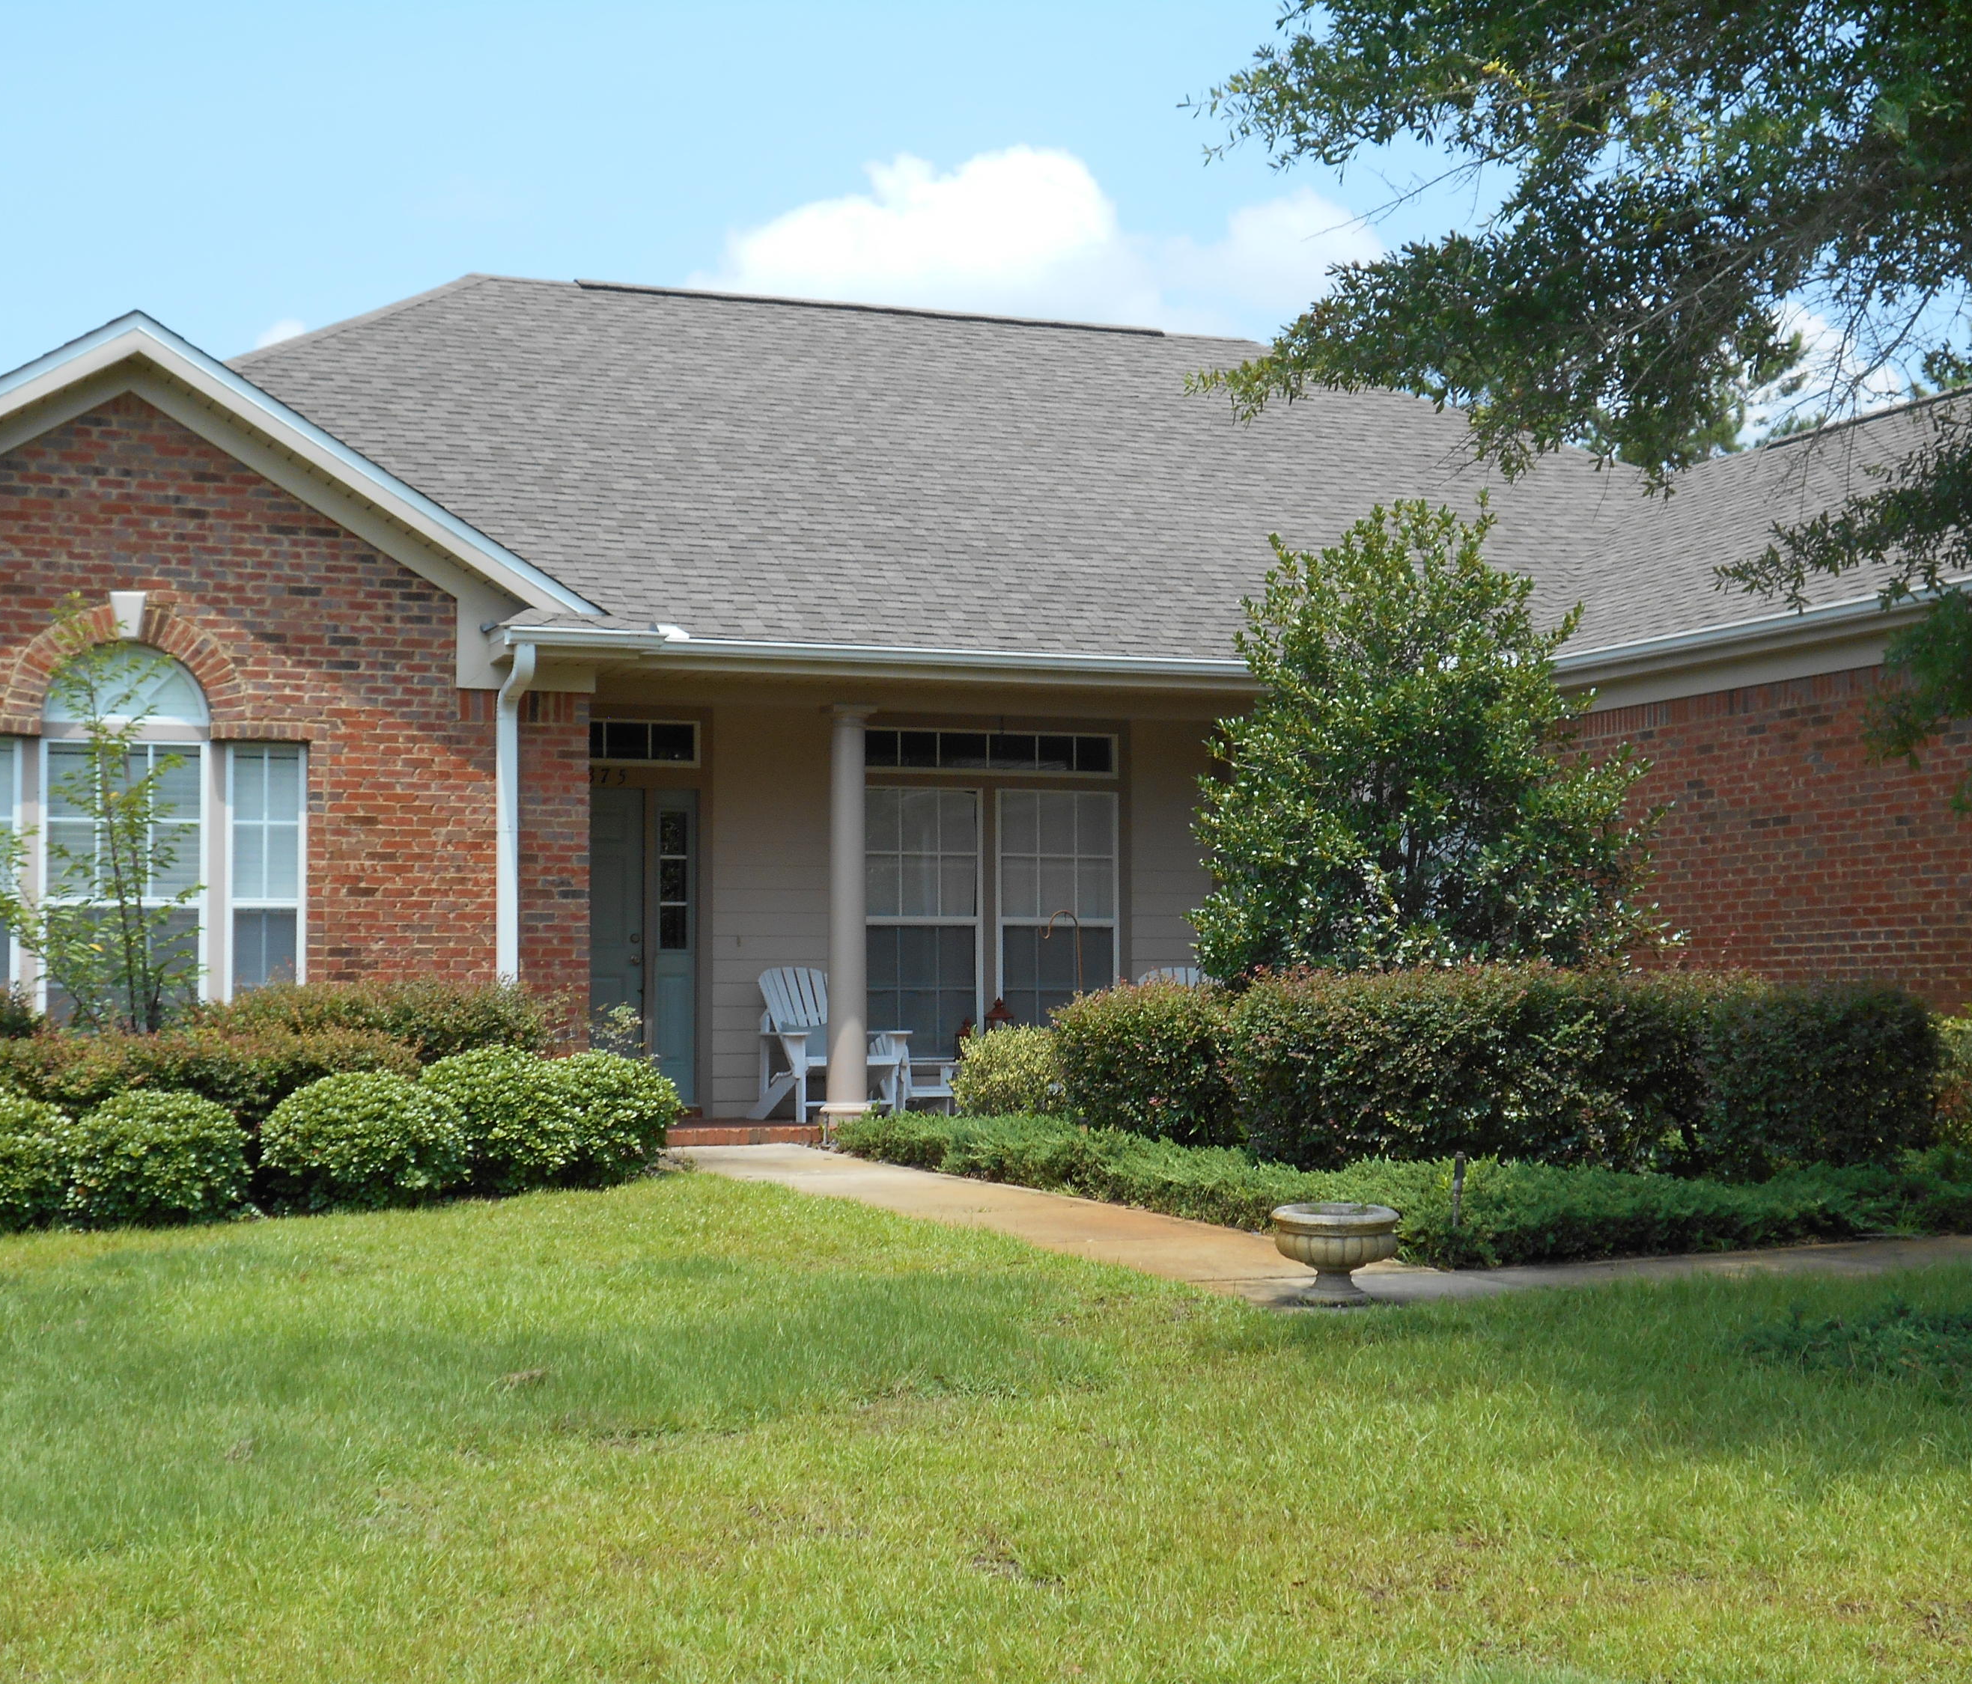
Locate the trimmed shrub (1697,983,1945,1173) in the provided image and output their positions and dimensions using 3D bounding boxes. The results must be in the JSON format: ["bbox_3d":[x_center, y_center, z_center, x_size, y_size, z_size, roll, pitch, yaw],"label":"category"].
[{"bbox_3d":[3.685,1.121,14.100,1.030,1.020,1.000,1,-3,-22],"label":"trimmed shrub"}]

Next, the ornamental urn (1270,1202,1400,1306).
[{"bbox_3d":[1.241,1.470,11.300,0.455,0.335,0.455,0,-3,0],"label":"ornamental urn"}]

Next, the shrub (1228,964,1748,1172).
[{"bbox_3d":[2.269,1.092,14.180,2.000,1.080,1.200,1,-3,-22],"label":"shrub"}]

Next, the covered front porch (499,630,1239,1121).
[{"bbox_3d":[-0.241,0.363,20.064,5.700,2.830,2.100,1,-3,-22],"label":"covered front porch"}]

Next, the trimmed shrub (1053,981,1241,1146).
[{"bbox_3d":[0.783,1.190,15.500,0.920,1.000,0.920,0,-3,0],"label":"trimmed shrub"}]

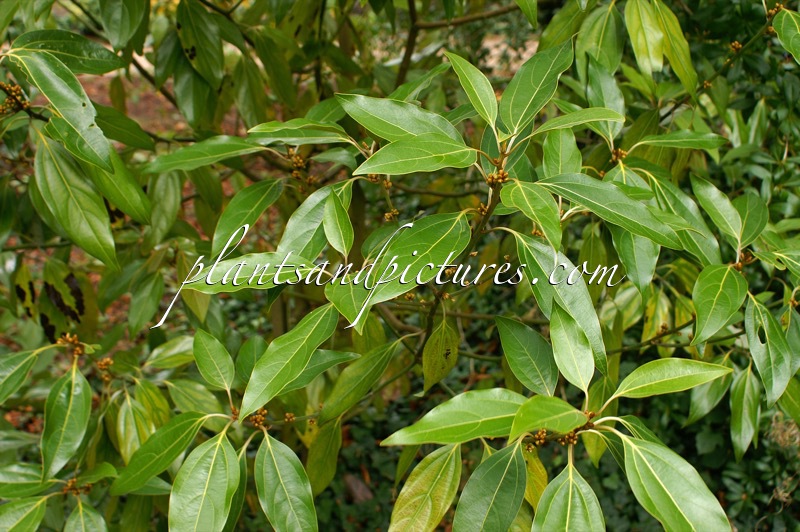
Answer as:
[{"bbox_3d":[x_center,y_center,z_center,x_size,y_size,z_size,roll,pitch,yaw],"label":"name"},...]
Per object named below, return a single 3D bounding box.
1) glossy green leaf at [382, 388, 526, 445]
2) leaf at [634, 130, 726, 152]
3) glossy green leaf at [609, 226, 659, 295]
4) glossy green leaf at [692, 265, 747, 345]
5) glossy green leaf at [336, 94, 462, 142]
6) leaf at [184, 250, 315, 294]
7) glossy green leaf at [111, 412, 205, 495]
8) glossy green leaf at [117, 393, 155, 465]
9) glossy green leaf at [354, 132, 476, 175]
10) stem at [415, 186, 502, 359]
[{"bbox_3d":[0.057,0.134,0.825,0.150,0.018,0.046,-10,42,-11],"label":"glossy green leaf"},{"bbox_3d":[0.281,-0.126,0.930,0.098,0.013,0.034,-5,21,-12],"label":"leaf"},{"bbox_3d":[0.253,-0.020,1.010,0.051,0.113,0.020,-8,-10,-8],"label":"glossy green leaf"},{"bbox_3d":[0.314,0.038,0.915,0.048,0.017,0.105,24,59,23],"label":"glossy green leaf"},{"bbox_3d":[-0.001,-0.133,0.840,0.130,0.018,0.043,23,48,18],"label":"glossy green leaf"},{"bbox_3d":[-0.144,0.011,0.910,0.134,0.022,0.047,-8,49,-17],"label":"leaf"},{"bbox_3d":[-0.226,0.174,0.868,0.106,0.014,0.038,-38,48,-3],"label":"glossy green leaf"},{"bbox_3d":[-0.282,0.176,0.990,0.042,0.088,0.016,-15,-13,0],"label":"glossy green leaf"},{"bbox_3d":[0.014,-0.102,0.850,0.118,0.015,0.041,-13,43,-20],"label":"glossy green leaf"},{"bbox_3d":[0.059,0.007,0.975,0.019,0.204,0.014,25,14,0],"label":"stem"}]

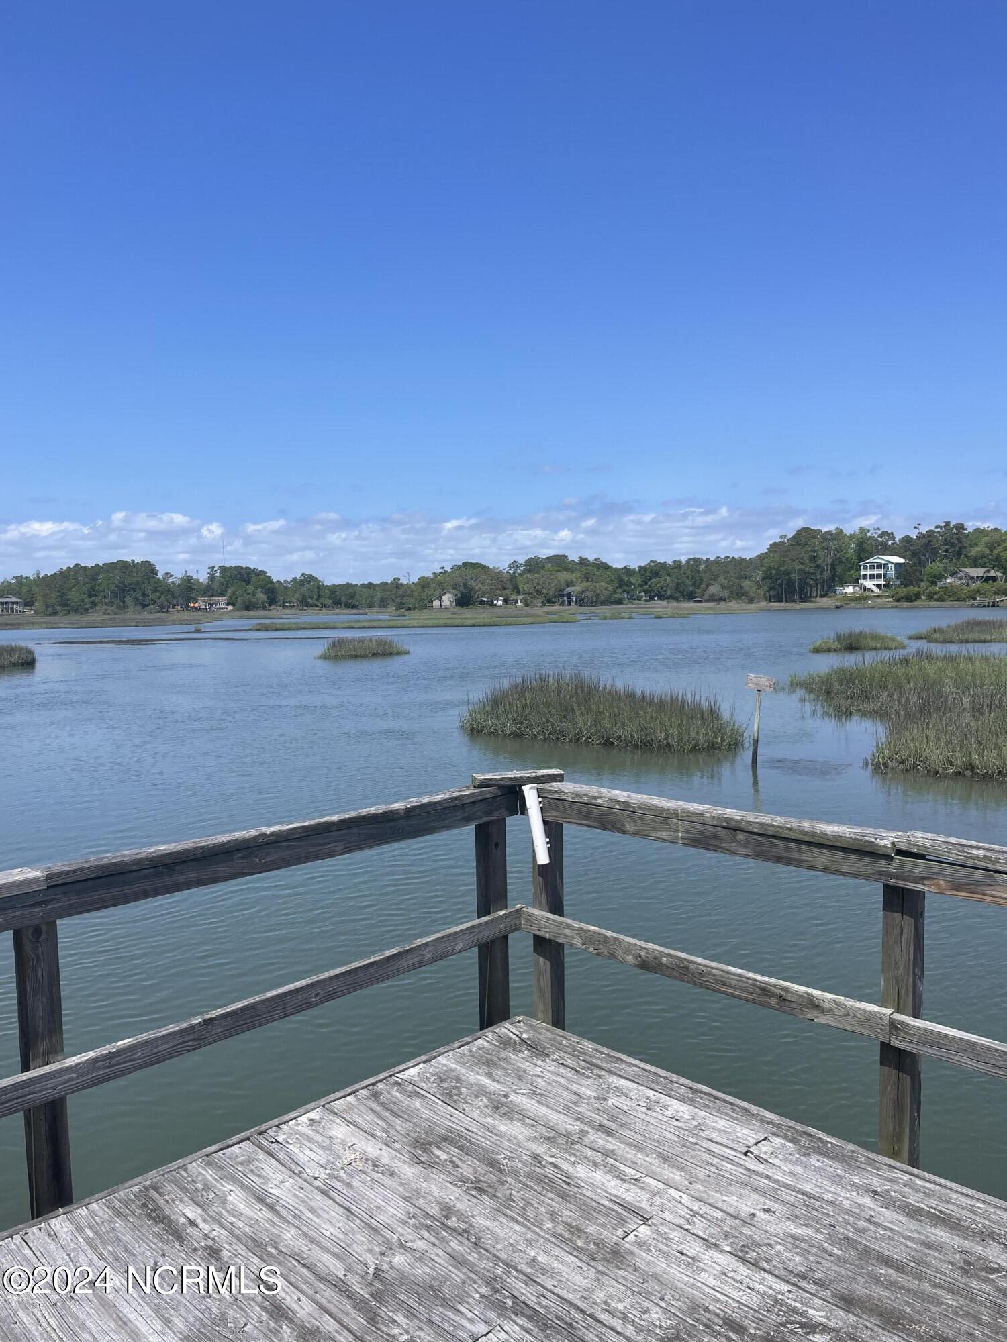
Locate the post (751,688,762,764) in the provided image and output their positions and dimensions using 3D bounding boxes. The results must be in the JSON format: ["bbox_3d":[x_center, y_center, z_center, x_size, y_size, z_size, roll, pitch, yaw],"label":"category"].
[{"bbox_3d":[4.529,0.991,17.984,0.090,1.400,0.090,5,5,33],"label":"post"}]

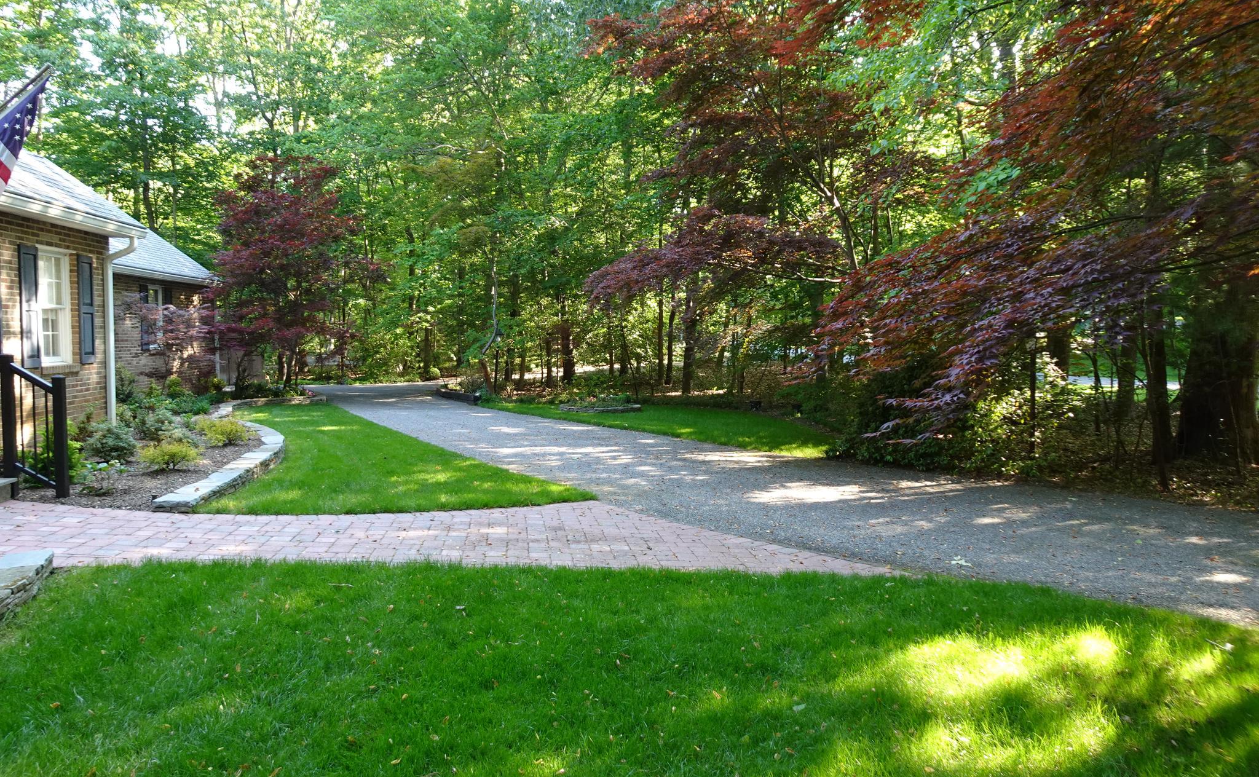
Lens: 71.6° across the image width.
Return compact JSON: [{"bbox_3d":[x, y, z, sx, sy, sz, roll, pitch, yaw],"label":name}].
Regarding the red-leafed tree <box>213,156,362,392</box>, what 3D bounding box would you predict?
[{"bbox_3d":[-7.382,-2.475,18.691,3.200,5.060,3.300,0,3,-7],"label":"red-leafed tree"}]

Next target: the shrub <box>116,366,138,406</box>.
[{"bbox_3d":[-8.704,-0.061,15.020,0.570,0.690,0.570,0,3,-7],"label":"shrub"}]

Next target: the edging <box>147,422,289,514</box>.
[{"bbox_3d":[-4.020,0.713,9.134,0.800,0.200,6.500,-1,3,-20],"label":"edging"}]

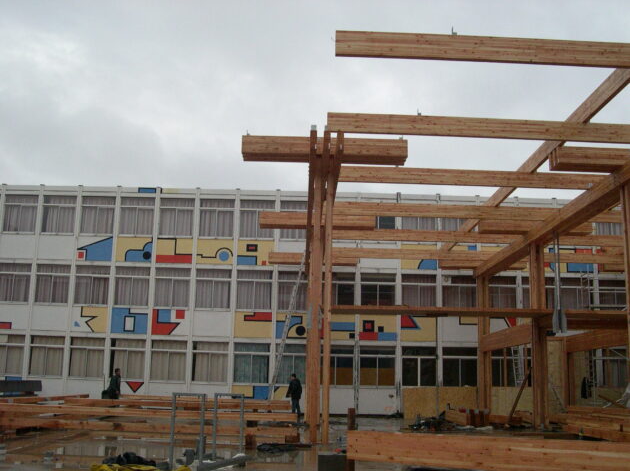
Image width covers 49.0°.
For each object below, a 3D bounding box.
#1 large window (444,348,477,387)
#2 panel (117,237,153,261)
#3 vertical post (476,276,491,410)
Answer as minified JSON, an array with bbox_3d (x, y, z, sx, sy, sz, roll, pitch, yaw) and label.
[{"bbox_3d":[6.229,5.661,29.737,1.499,1.708,0.150,2,-11,-1],"label":"large window"},{"bbox_3d":[-7.829,0.624,29.835,1.586,1.115,0.070,1,-11,-1],"label":"panel"},{"bbox_3d":[6.960,4.510,28.479,0.450,6.023,0.300,2,-11,-1],"label":"vertical post"}]

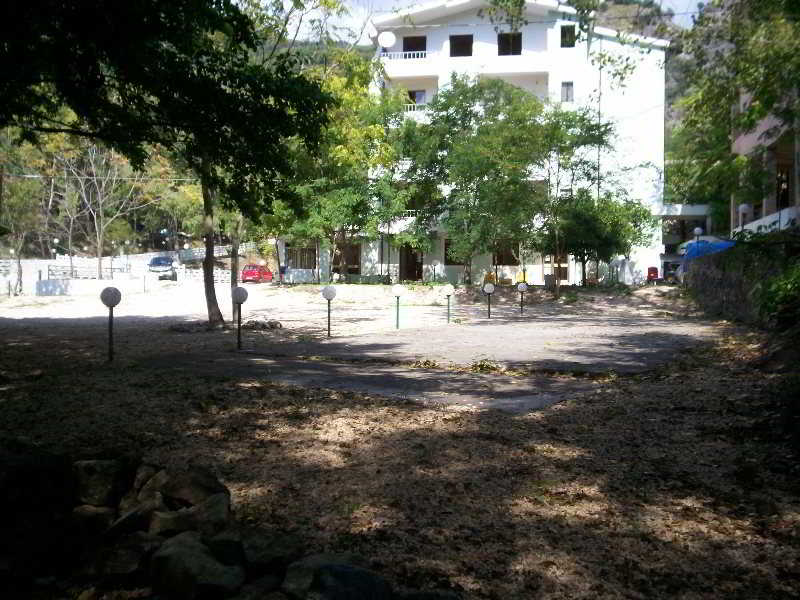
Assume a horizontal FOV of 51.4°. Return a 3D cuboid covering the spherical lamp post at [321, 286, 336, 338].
[{"bbox_3d":[-1.688,0.273,19.925,0.335,1.240,0.335,0,2,0],"label":"spherical lamp post"}]

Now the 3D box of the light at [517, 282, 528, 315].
[{"bbox_3d":[4.776,-0.033,32.496,0.335,1.240,0.335,0,2,0],"label":"light"}]

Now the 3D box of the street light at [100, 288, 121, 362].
[{"bbox_3d":[-4.808,0.420,13.858,0.335,1.240,0.335,0,2,0],"label":"street light"}]

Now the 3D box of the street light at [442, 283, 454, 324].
[{"bbox_3d":[1.544,0.120,26.211,0.335,1.240,0.335,0,2,0],"label":"street light"}]

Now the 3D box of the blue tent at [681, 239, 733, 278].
[{"bbox_3d":[14.920,-1.947,40.500,2.800,2.200,2.800,1,2,9],"label":"blue tent"}]

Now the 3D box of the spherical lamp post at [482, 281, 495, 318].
[{"bbox_3d":[3.156,0.044,29.346,0.335,1.240,0.335,0,2,0],"label":"spherical lamp post"}]

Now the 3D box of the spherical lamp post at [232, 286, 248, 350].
[{"bbox_3d":[-3.252,0.346,16.885,0.335,1.240,0.335,0,2,0],"label":"spherical lamp post"}]

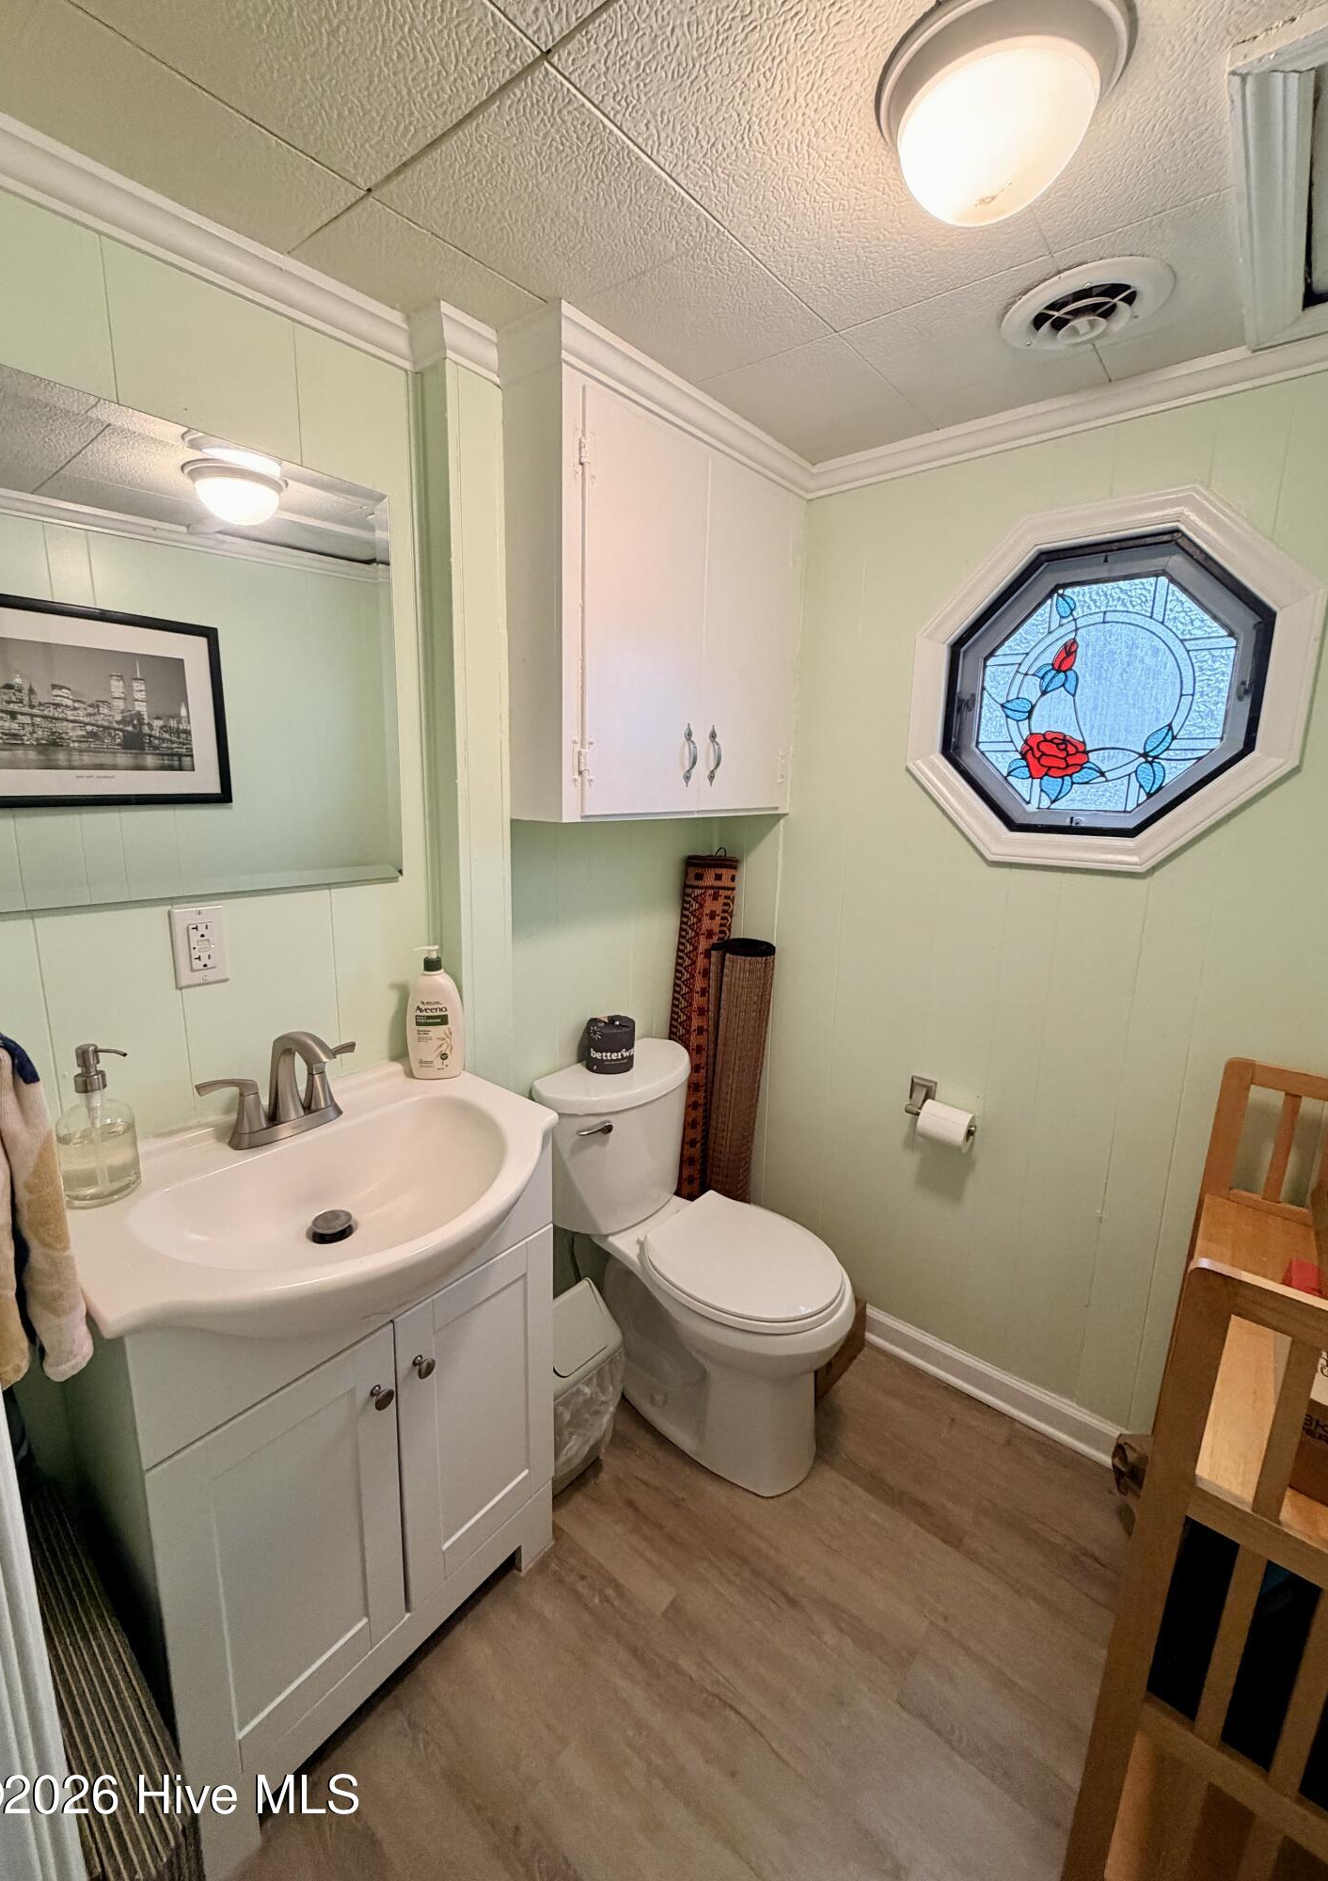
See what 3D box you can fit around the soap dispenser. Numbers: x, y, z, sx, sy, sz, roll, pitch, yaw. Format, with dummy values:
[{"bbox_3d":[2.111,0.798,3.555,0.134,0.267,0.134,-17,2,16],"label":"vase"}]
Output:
[{"bbox_3d":[-0.701,0.223,0.943,0.090,0.196,0.079,1,12,-1],"label":"soap dispenser"}]

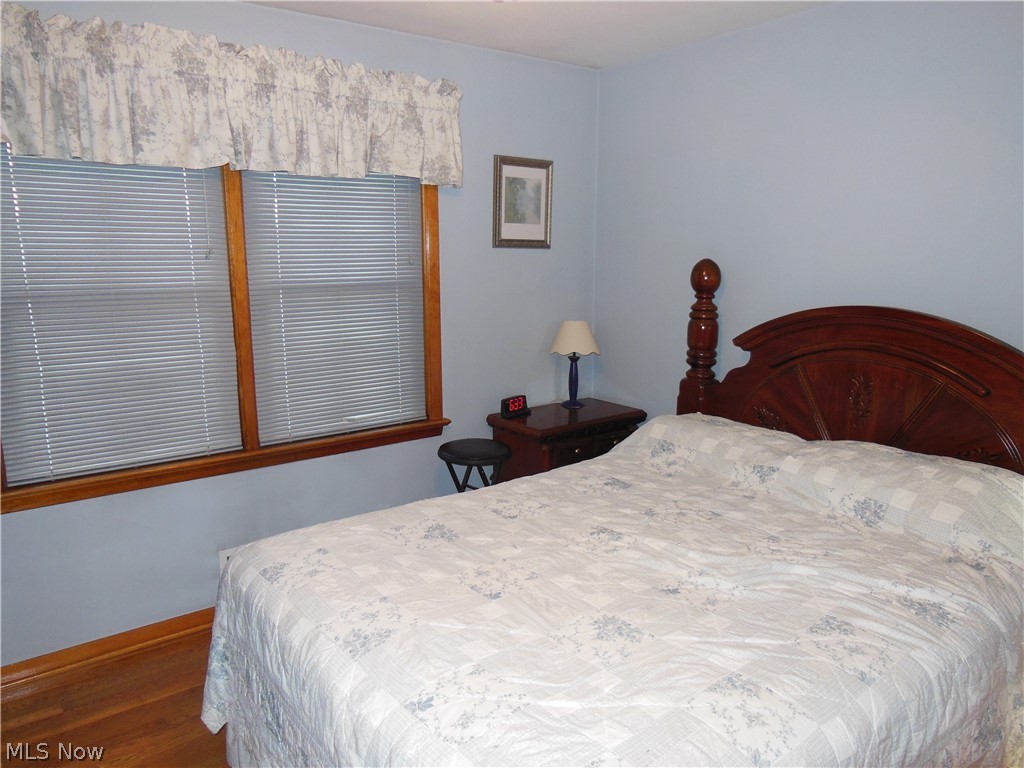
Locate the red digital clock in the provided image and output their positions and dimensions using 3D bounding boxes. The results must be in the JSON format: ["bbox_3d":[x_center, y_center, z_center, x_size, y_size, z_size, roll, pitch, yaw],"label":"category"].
[{"bbox_3d":[0.022,0.114,3.646,0.155,0.090,0.065,-10,14,-42],"label":"red digital clock"}]

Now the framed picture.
[{"bbox_3d":[0.054,-0.886,3.640,0.358,0.427,0.025,-8,13,-36],"label":"framed picture"}]

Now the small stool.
[{"bbox_3d":[-0.167,0.606,3.453,0.355,0.636,0.355,-8,13,-36],"label":"small stool"}]

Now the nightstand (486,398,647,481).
[{"bbox_3d":[0.288,0.499,3.783,0.705,0.721,0.435,-8,13,-36],"label":"nightstand"}]

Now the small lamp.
[{"bbox_3d":[0.322,-0.098,3.833,0.255,0.436,0.255,0,10,0],"label":"small lamp"}]

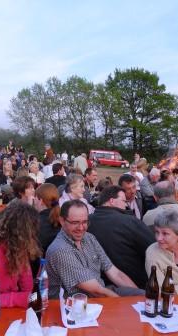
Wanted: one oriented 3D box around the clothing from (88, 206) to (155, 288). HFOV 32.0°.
[{"bbox_3d":[0.289,0.696,2.720,0.620,0.700,0.480,2,4,7],"label":"clothing"}]

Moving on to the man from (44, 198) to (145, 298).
[{"bbox_3d":[0.000,0.827,2.083,0.580,1.320,0.850,-3,5,-41],"label":"man"}]

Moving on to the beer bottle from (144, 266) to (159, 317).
[{"bbox_3d":[0.327,0.647,1.639,0.070,0.265,0.070,0,4,0],"label":"beer bottle"}]

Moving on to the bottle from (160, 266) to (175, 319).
[{"bbox_3d":[0.412,0.639,1.613,0.068,0.260,0.068,3,3,0],"label":"bottle"}]

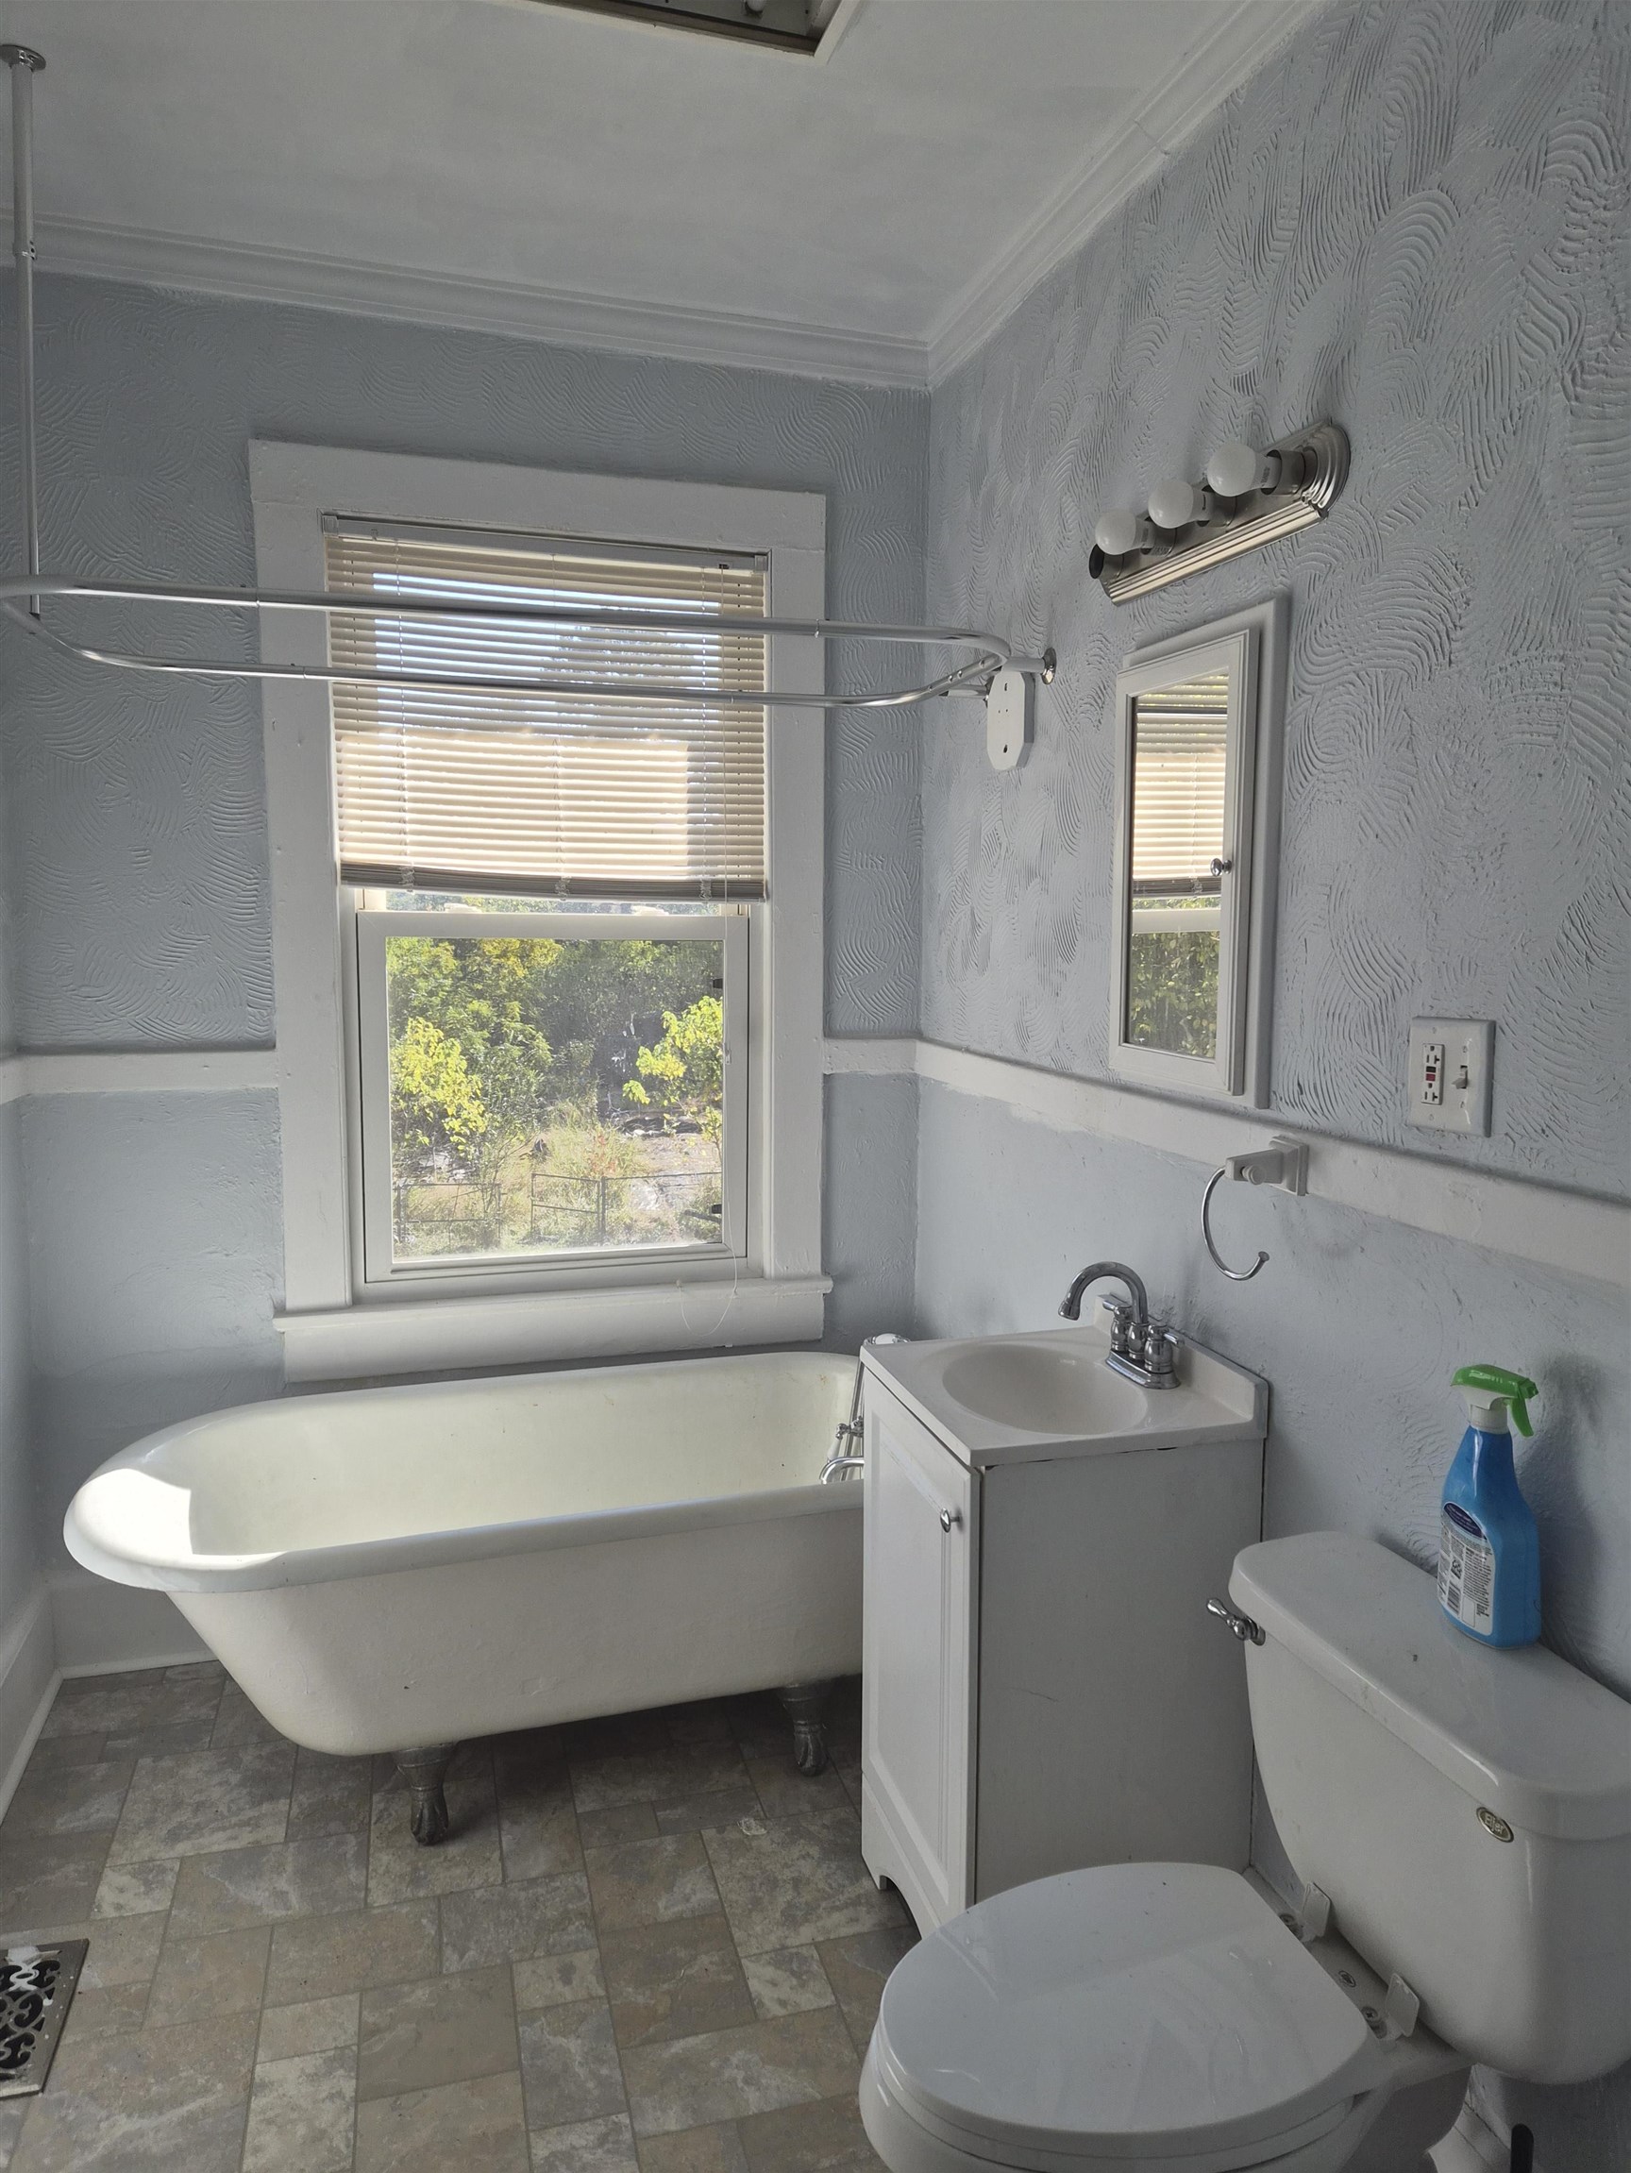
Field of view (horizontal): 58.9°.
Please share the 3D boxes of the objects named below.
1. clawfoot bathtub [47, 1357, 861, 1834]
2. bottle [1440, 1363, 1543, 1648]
[{"bbox_3d":[-0.461,0.902,2.589,1.515,0.572,0.765,-2,7,-18],"label":"clawfoot bathtub"},{"bbox_3d":[0.695,0.423,1.486,0.066,0.267,0.120,-2,7,-21],"label":"bottle"}]

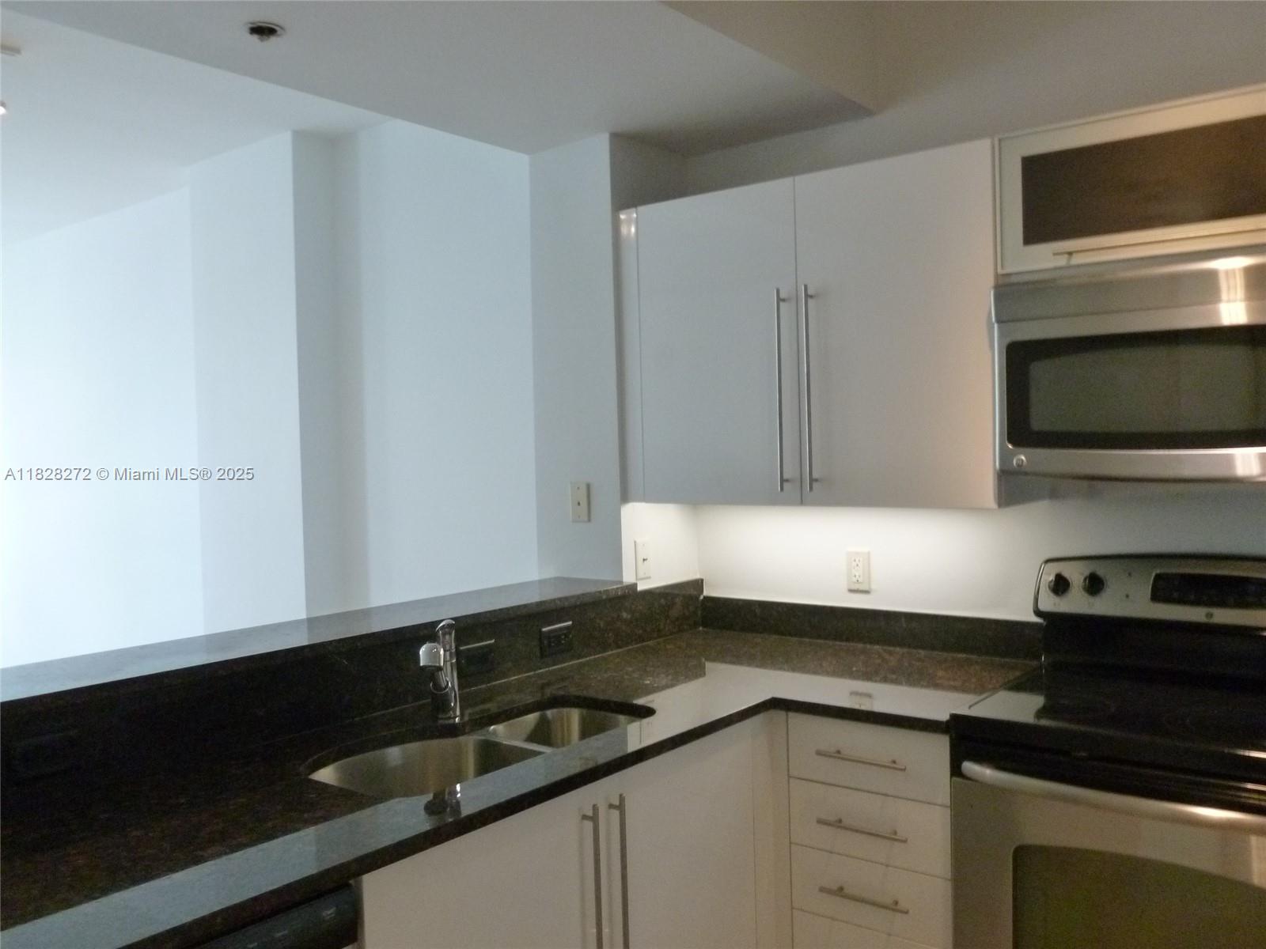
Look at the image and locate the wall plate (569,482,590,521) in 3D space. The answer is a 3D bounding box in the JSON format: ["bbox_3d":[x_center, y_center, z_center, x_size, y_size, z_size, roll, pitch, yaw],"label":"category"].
[{"bbox_3d":[-0.155,0.083,2.973,0.071,0.115,0.008,-1,1,37],"label":"wall plate"}]

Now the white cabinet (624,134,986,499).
[{"bbox_3d":[0.488,-0.329,2.658,1.013,0.803,0.345,0,1,38],"label":"white cabinet"}]

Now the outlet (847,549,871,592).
[{"bbox_3d":[0.616,0.262,2.791,0.071,0.116,0.010,0,1,38],"label":"outlet"}]

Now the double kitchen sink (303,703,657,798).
[{"bbox_3d":[-0.282,0.613,1.953,0.403,0.205,0.731,0,1,38],"label":"double kitchen sink"}]

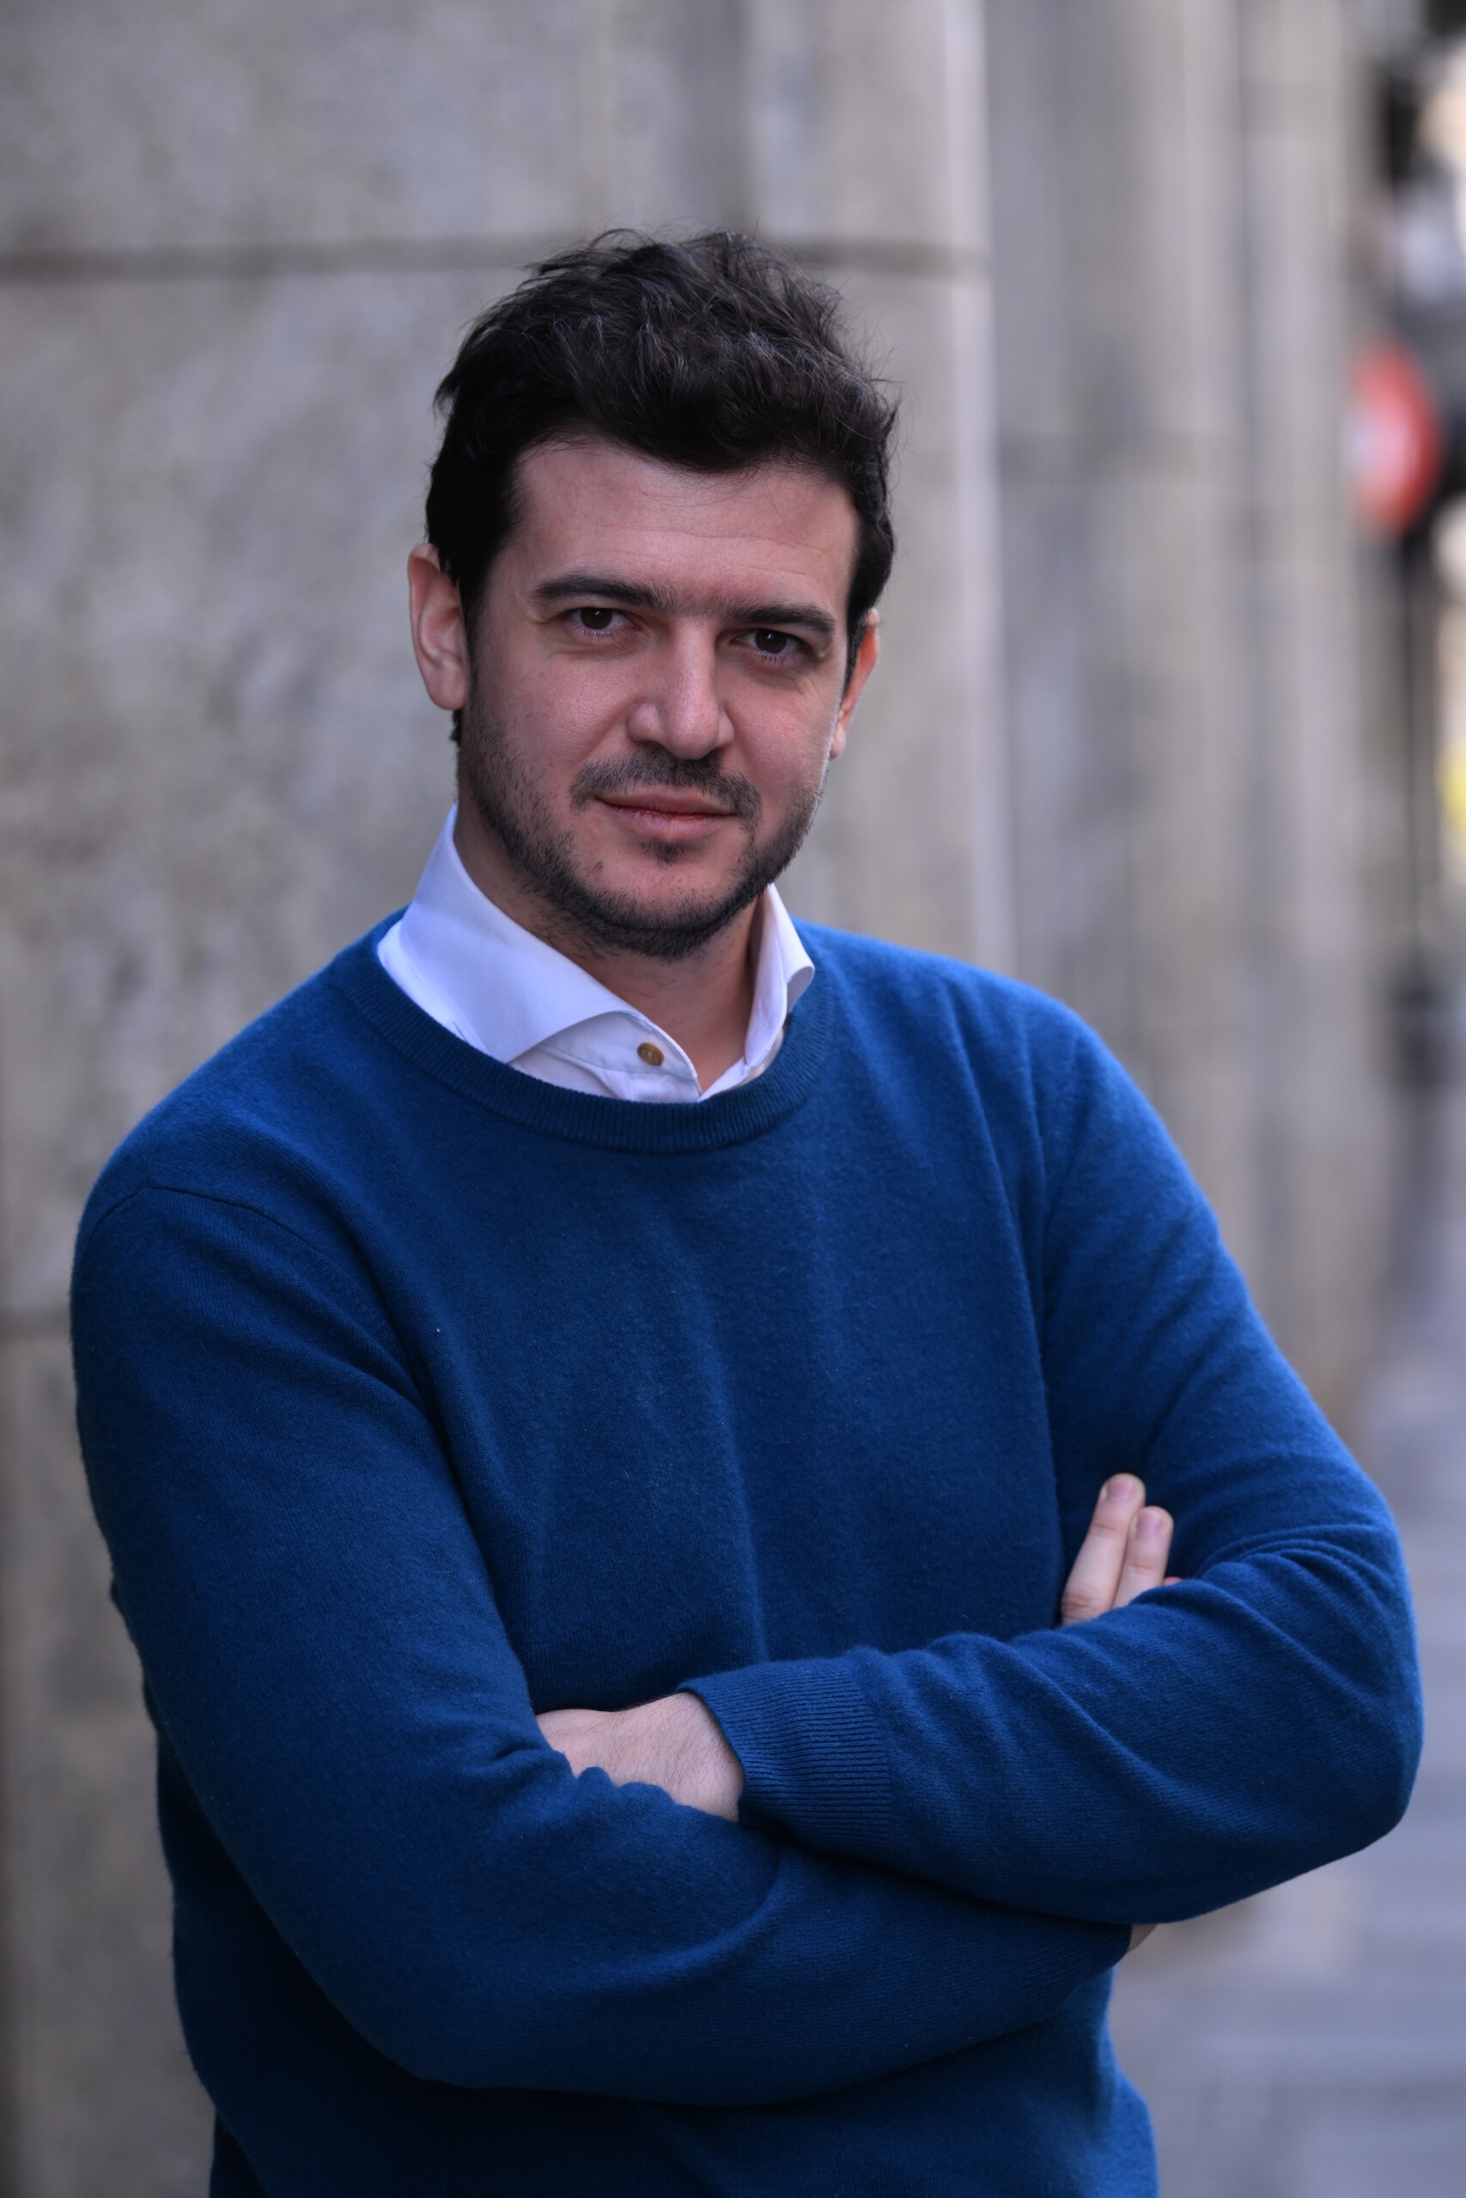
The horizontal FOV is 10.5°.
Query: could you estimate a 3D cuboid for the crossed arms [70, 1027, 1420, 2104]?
[{"bbox_3d":[0.004,0.161,2.870,0.475,0.375,0.300,-4,3,-27],"label":"crossed arms"}]

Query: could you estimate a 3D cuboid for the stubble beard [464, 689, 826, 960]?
[{"bbox_3d":[-0.033,-0.099,2.850,0.130,0.092,0.097,8,3,-14],"label":"stubble beard"}]

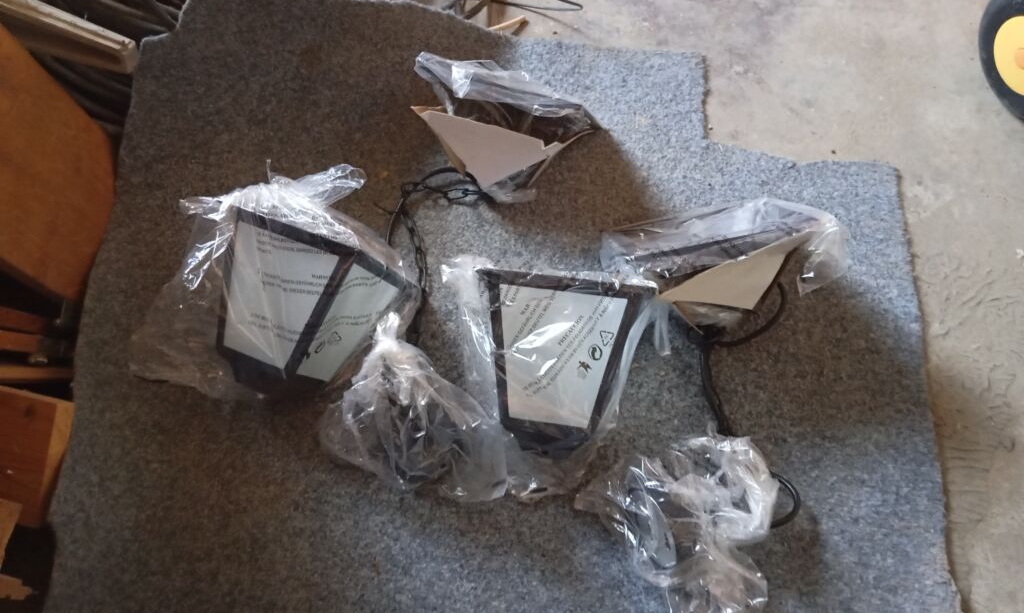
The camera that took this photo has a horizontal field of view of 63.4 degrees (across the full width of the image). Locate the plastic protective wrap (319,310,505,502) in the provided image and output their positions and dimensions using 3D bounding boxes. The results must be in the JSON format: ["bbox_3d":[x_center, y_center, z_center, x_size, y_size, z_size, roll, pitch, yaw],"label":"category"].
[{"bbox_3d":[-0.121,0.133,1.115,0.240,0.120,0.235,0,72,0],"label":"plastic protective wrap"}]

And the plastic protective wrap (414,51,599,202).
[{"bbox_3d":[-0.004,-0.271,1.223,0.250,0.170,0.155,19,73,6],"label":"plastic protective wrap"}]

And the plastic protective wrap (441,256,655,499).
[{"bbox_3d":[0.049,0.098,1.084,0.250,0.200,0.265,3,72,1],"label":"plastic protective wrap"}]

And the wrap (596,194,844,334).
[{"bbox_3d":[0.281,-0.056,1.151,0.295,0.170,0.155,-9,72,-3],"label":"wrap"}]

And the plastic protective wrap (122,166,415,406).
[{"bbox_3d":[-0.299,-0.029,1.121,0.330,0.210,0.270,0,72,0],"label":"plastic protective wrap"}]

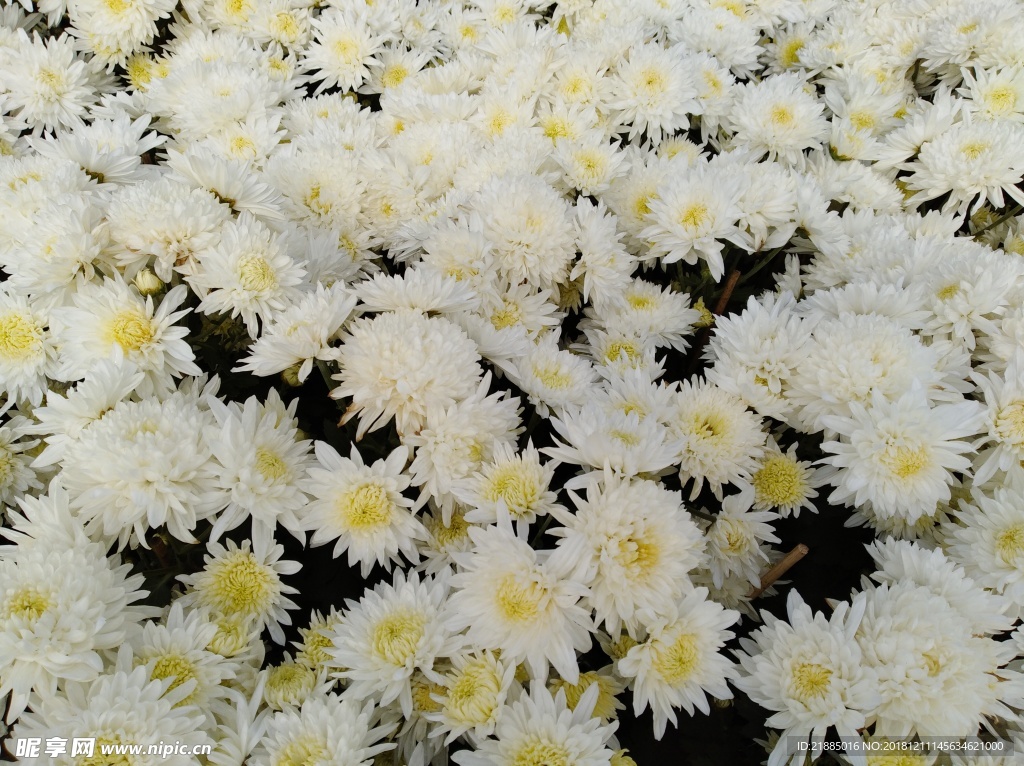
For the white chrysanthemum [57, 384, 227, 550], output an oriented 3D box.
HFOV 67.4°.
[{"bbox_3d":[-0.267,0.060,0.555,0.112,0.068,0.112,2,44,-2],"label":"white chrysanthemum"}]

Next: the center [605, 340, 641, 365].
[{"bbox_3d":[0.094,-0.025,0.655,0.032,0.014,0.032,0,44,0],"label":"center"}]

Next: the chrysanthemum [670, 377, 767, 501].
[{"bbox_3d":[0.154,0.042,0.575,0.076,0.046,0.076,-2,60,2],"label":"chrysanthemum"}]

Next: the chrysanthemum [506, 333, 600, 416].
[{"bbox_3d":[0.032,-0.007,0.595,0.074,0.042,0.074,10,38,-11],"label":"chrysanthemum"}]

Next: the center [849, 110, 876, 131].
[{"bbox_3d":[0.292,-0.219,0.640,0.022,0.010,0.022,0,62,25],"label":"center"}]

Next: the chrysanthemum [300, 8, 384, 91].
[{"bbox_3d":[-0.214,-0.421,0.970,0.102,0.045,0.102,7,75,-7],"label":"chrysanthemum"}]

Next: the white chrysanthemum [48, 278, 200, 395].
[{"bbox_3d":[-0.251,-0.029,0.500,0.089,0.045,0.089,6,62,-27],"label":"white chrysanthemum"}]

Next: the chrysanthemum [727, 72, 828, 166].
[{"bbox_3d":[0.221,-0.220,0.640,0.085,0.045,0.085,0,73,19],"label":"chrysanthemum"}]

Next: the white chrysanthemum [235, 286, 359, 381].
[{"bbox_3d":[-0.143,-0.034,0.510,0.088,0.046,0.088,-30,39,-12],"label":"white chrysanthemum"}]

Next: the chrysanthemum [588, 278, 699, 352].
[{"bbox_3d":[0.113,-0.055,0.650,0.090,0.048,0.090,2,37,-2],"label":"chrysanthemum"}]

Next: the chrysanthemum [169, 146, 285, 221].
[{"bbox_3d":[-0.282,-0.196,0.760,0.108,0.108,0.055,12,78,-13],"label":"chrysanthemum"}]

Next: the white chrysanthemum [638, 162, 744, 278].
[{"bbox_3d":[0.135,-0.121,0.570,0.085,0.046,0.085,-3,73,14],"label":"white chrysanthemum"}]

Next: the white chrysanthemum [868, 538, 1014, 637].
[{"bbox_3d":[0.245,0.123,0.440,0.081,0.042,0.081,30,37,32],"label":"white chrysanthemum"}]

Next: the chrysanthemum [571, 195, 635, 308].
[{"bbox_3d":[0.069,-0.099,0.575,0.037,0.083,0.083,-13,9,34],"label":"chrysanthemum"}]

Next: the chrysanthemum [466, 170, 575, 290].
[{"bbox_3d":[0.008,-0.111,0.565,0.083,0.055,0.083,2,72,-5],"label":"chrysanthemum"}]

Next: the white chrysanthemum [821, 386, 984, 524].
[{"bbox_3d":[0.285,0.053,0.560,0.110,0.050,0.110,0,60,0],"label":"white chrysanthemum"}]

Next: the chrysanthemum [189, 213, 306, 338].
[{"bbox_3d":[-0.233,-0.095,0.680,0.100,0.045,0.100,4,74,-14],"label":"chrysanthemum"}]

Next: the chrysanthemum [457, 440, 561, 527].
[{"bbox_3d":[-0.001,0.065,0.475,0.066,0.038,0.066,6,54,1],"label":"chrysanthemum"}]

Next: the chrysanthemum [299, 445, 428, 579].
[{"bbox_3d":[-0.087,0.074,0.455,0.079,0.036,0.079,0,69,-11],"label":"chrysanthemum"}]

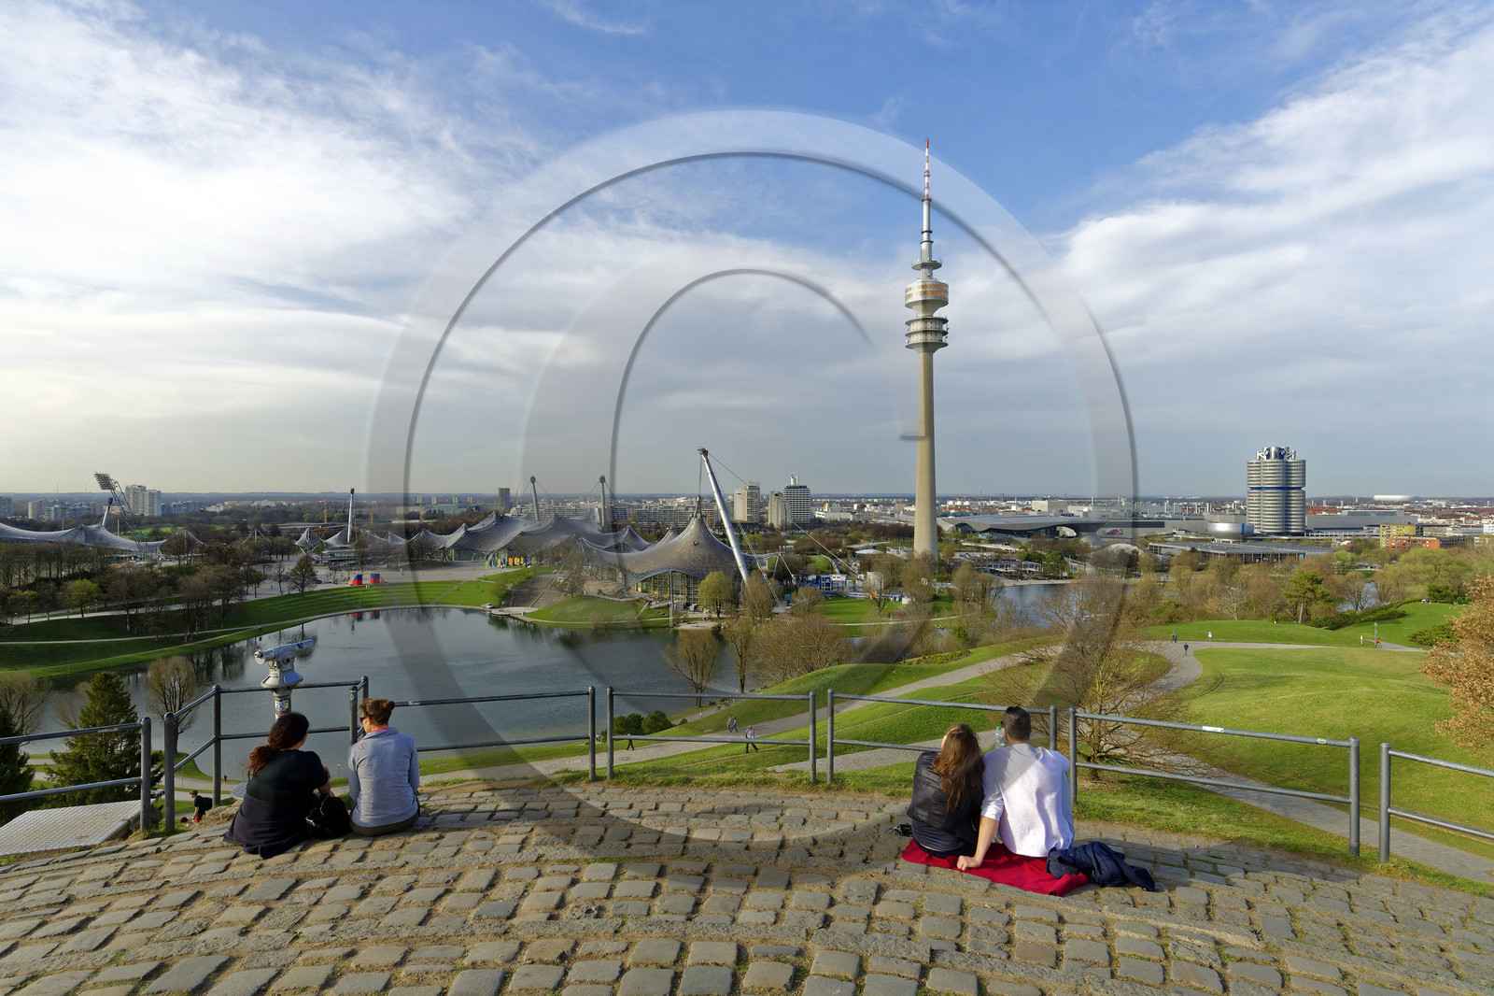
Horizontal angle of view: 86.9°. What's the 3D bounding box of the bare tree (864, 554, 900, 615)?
[{"bbox_3d":[58.750,37.710,342.000,15.700,26.830,14.500,0,0,0],"label":"bare tree"}]

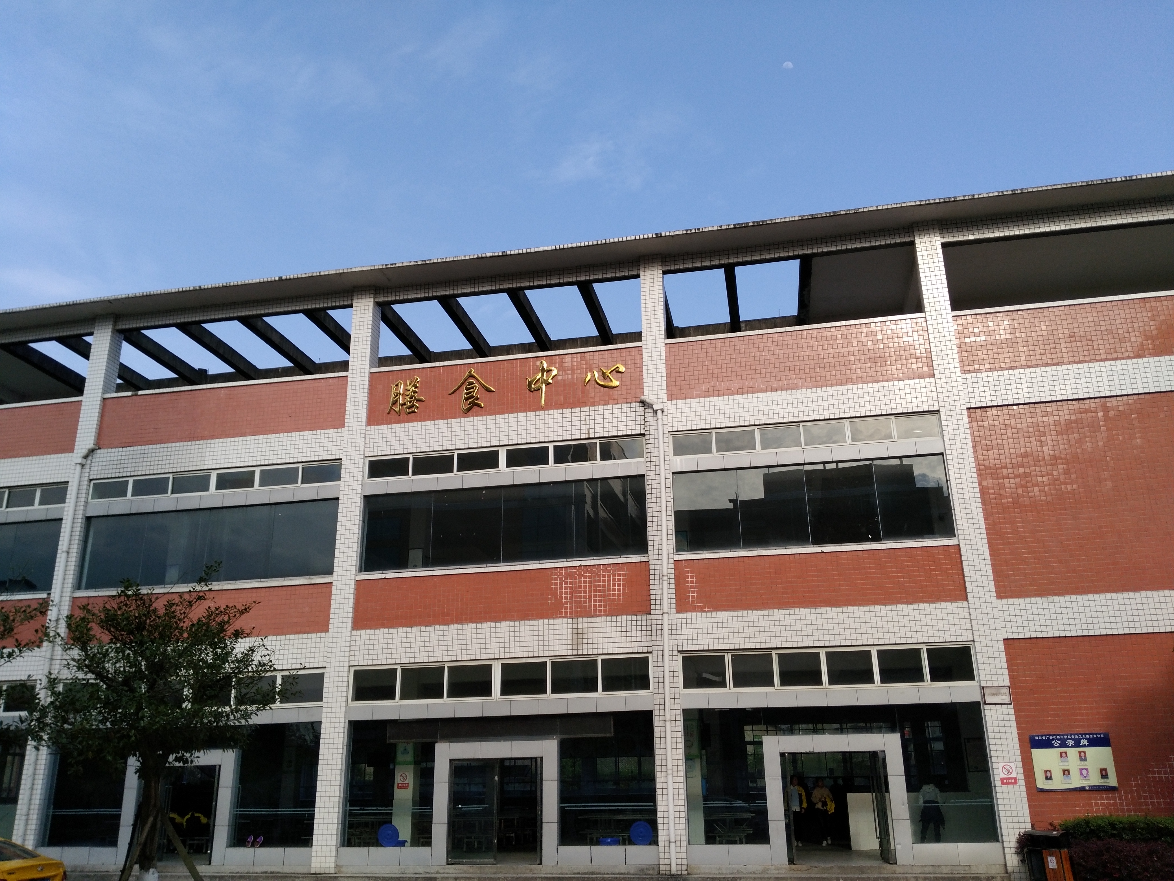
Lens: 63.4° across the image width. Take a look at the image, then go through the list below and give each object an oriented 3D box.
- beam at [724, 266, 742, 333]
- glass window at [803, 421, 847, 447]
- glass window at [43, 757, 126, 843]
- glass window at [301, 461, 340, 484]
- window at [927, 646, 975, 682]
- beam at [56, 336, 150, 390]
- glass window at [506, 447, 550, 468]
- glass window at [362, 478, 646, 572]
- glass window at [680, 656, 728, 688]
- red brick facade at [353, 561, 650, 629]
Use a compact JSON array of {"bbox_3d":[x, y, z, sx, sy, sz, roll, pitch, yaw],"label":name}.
[{"bbox_3d":[3.834,-3.773,24.957,0.270,0.310,3.700,-5,-19,10],"label":"beam"},{"bbox_3d":[5.244,-0.152,21.022,0.902,0.497,0.080,-5,-19,11],"label":"glass window"},{"bbox_3d":[-11.662,8.238,22.071,1.712,2.159,0.060,-5,-19,11],"label":"glass window"},{"bbox_3d":[-6.593,0.797,23.579,1.036,0.517,0.083,-5,-19,10],"label":"glass window"},{"bbox_3d":[7.430,4.569,19.391,0.855,0.685,0.083,-5,-19,10],"label":"window"},{"bbox_3d":[-14.583,-2.422,28.782,0.322,0.354,4.264,-5,-19,10],"label":"beam"},{"bbox_3d":[-1.412,0.399,22.309,1.045,0.434,0.080,-5,-19,11],"label":"glass window"},{"bbox_3d":[-2.030,1.997,22.304,6.827,1.842,0.083,-5,-19,10],"label":"glass window"},{"bbox_3d":[2.480,4.911,20.179,0.935,0.673,0.100,-5,-19,11],"label":"glass window"},{"bbox_3d":[-1.995,3.490,21.323,6.840,1.158,0.200,-5,-19,11],"label":"red brick facade"}]

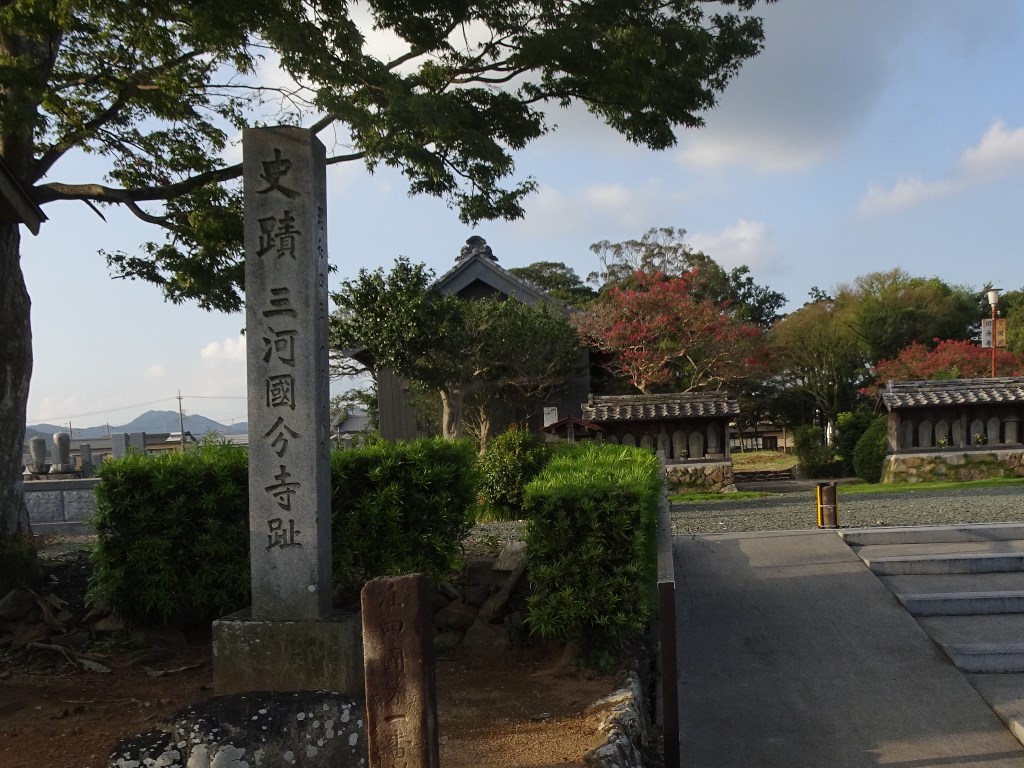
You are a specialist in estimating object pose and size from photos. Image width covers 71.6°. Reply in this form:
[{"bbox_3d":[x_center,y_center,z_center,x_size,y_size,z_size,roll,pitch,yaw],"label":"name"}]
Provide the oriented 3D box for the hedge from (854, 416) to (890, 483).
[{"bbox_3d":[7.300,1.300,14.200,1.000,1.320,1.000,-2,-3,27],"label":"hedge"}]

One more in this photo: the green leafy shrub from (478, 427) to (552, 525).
[{"bbox_3d":[0.030,1.100,8.800,1.000,1.160,0.950,-1,-2,0],"label":"green leafy shrub"}]

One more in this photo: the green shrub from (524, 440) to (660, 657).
[{"bbox_3d":[0.600,1.050,4.950,0.760,1.300,1.450,-2,-2,12],"label":"green shrub"}]

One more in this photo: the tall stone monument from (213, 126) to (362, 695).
[{"bbox_3d":[-1.030,0.080,3.430,0.610,2.580,0.580,-1,-1,-2],"label":"tall stone monument"}]

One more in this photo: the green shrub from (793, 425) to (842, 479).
[{"bbox_3d":[6.950,1.520,16.200,1.100,1.220,1.050,-2,-2,23],"label":"green shrub"}]

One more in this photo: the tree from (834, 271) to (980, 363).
[{"bbox_3d":[16.670,-0.930,30.000,6.100,7.700,6.000,-3,-3,29],"label":"tree"}]

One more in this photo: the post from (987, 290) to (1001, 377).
[{"bbox_3d":[12.550,-0.150,18.500,0.370,4.600,0.370,-3,-3,34],"label":"post"}]

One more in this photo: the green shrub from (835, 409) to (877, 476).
[{"bbox_3d":[8.050,1.330,16.500,1.100,1.550,1.050,-2,-3,26],"label":"green shrub"}]

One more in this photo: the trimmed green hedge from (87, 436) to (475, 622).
[{"bbox_3d":[-1.520,1.030,5.150,2.450,1.220,0.850,-1,-2,0],"label":"trimmed green hedge"}]

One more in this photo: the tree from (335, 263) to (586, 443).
[{"bbox_3d":[-0.850,-0.030,10.700,3.750,3.700,3.400,-1,-2,-5],"label":"tree"}]

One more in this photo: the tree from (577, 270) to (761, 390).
[{"bbox_3d":[3.420,-0.180,15.500,4.200,4.500,4.000,-2,-2,12],"label":"tree"}]

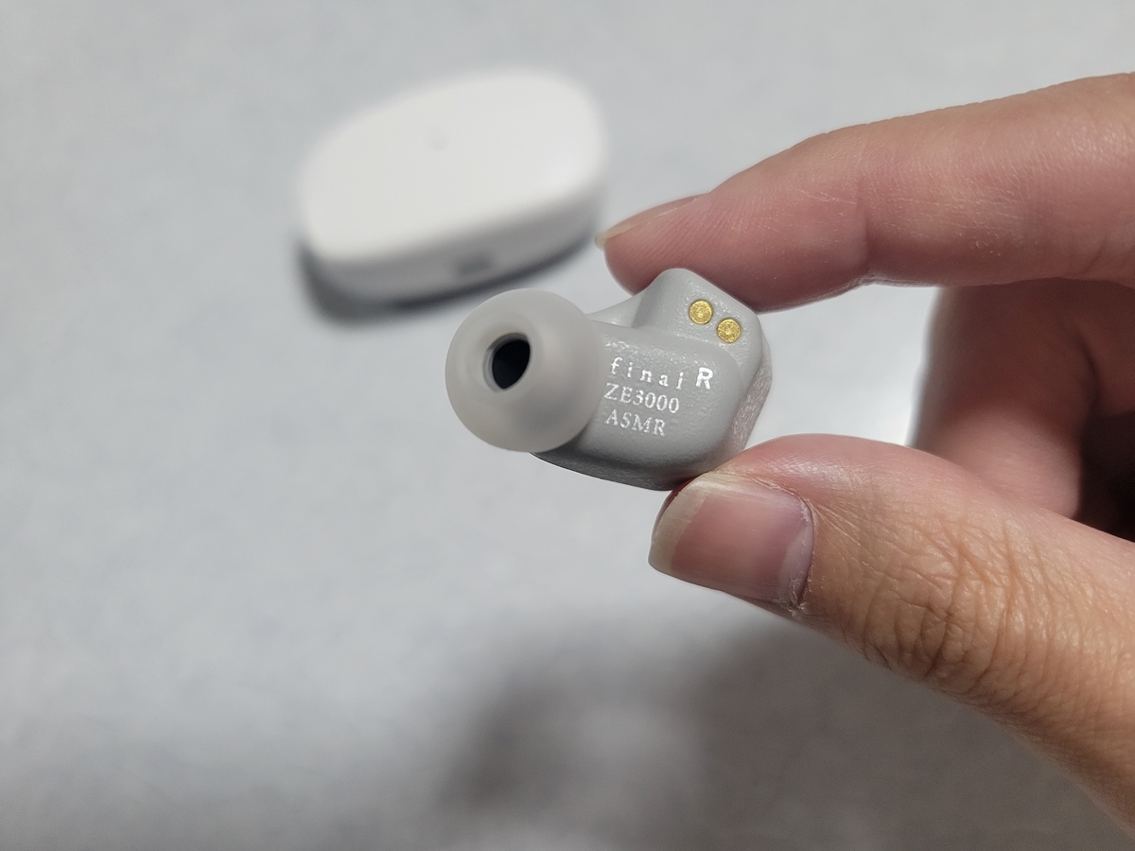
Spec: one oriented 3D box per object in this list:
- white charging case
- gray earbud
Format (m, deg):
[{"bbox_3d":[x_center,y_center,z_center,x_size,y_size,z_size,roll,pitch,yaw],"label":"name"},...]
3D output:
[{"bbox_3d":[-0.025,-0.055,0.197,0.070,0.026,0.043,-17,68,-2],"label":"white charging case"},{"bbox_3d":[0.004,-0.005,0.074,0.021,0.026,0.019,13,89,28],"label":"gray earbud"}]

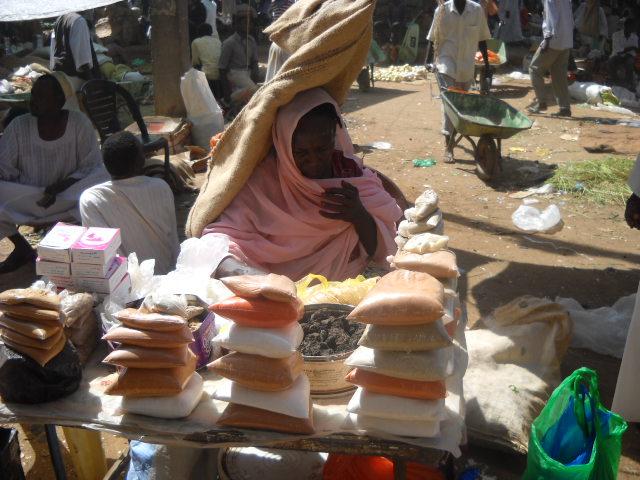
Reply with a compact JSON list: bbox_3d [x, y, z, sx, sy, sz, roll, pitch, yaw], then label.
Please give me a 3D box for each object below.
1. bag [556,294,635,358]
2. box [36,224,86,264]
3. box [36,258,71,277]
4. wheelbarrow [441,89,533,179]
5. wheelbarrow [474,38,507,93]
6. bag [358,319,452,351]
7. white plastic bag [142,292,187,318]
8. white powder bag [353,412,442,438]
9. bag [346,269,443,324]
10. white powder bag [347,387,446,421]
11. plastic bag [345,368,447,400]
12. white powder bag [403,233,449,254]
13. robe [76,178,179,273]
[{"bbox_3d":[1.345,0.410,3.633,0.430,0.200,0.300,3,20,5],"label":"bag"},{"bbox_3d":[-0.747,0.011,2.223,0.092,0.045,0.180,2,20,1],"label":"box"},{"bbox_3d":[-0.735,0.052,2.203,0.090,0.043,0.185,2,19,4],"label":"box"},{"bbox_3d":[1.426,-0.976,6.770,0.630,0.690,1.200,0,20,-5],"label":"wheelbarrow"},{"bbox_3d":[2.482,-2.631,11.300,0.600,0.800,1.350,4,19,9],"label":"wheelbarrow"},{"bbox_3d":[0.177,0.162,1.583,0.195,0.062,0.180,3,19,7],"label":"bag"},{"bbox_3d":[-0.347,0.146,1.690,0.105,0.047,0.085,3,19,5],"label":"white plastic bag"},{"bbox_3d":[0.163,0.356,1.658,0.185,0.050,0.180,3,19,7],"label":"white powder bag"},{"bbox_3d":[0.157,0.118,1.557,0.185,0.060,0.165,4,20,6],"label":"bag"},{"bbox_3d":[0.166,0.313,1.641,0.200,0.055,0.180,3,19,7],"label":"white powder bag"},{"bbox_3d":[0.163,0.273,1.627,0.200,0.050,0.180,3,19,7],"label":"plastic bag"},{"bbox_3d":[0.266,0.009,1.910,0.115,0.040,0.085,4,20,8],"label":"white powder bag"},{"bbox_3d":[-0.769,-0.002,3.060,0.420,0.580,0.350,-1,19,-6],"label":"robe"}]

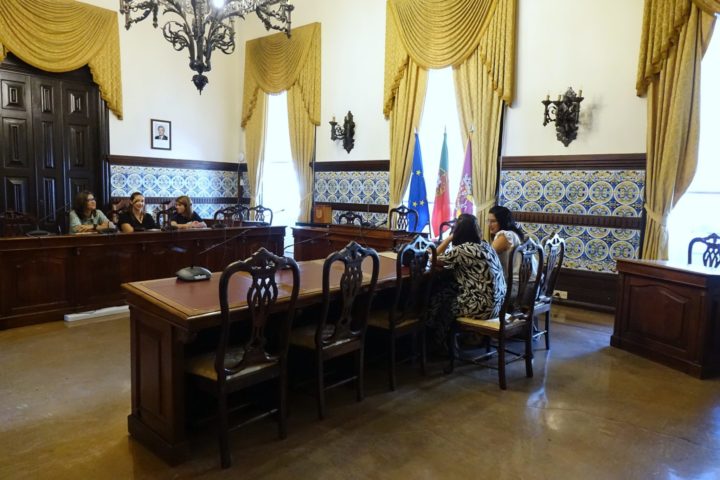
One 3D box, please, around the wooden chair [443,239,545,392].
[{"bbox_3d":[1.057,0.512,3.704,0.510,1.085,0.550,-4,8,-44],"label":"wooden chair"}]

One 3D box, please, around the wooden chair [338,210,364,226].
[{"bbox_3d":[-0.319,0.120,7.017,0.540,1.080,0.580,7,8,41],"label":"wooden chair"}]

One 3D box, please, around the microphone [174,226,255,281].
[{"bbox_3d":[-0.893,0.089,2.967,0.500,0.320,0.200,2,6,5],"label":"microphone"}]

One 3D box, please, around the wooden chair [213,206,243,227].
[{"bbox_3d":[-1.841,0.066,7.179,0.580,1.080,0.540,7,8,42],"label":"wooden chair"}]

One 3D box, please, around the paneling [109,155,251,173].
[{"bbox_3d":[-3.369,-1.461,9.273,0.080,0.185,2.800,7,8,40],"label":"paneling"}]

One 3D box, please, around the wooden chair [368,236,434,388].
[{"bbox_3d":[0.231,0.496,3.650,0.550,1.085,0.510,7,8,42],"label":"wooden chair"}]

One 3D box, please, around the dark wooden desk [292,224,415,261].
[{"bbox_3d":[-0.041,0.309,6.431,1.650,0.840,0.800,7,8,41],"label":"dark wooden desk"}]

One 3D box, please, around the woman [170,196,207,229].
[{"bbox_3d":[-2.311,0.057,6.342,0.740,1.250,0.520,7,8,42],"label":"woman"}]

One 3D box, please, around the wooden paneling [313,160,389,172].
[{"bbox_3d":[-0.207,-1.284,8.361,1.820,0.185,0.080,7,8,40],"label":"wooden paneling"}]

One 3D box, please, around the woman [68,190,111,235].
[{"bbox_3d":[-3.154,0.109,5.462,0.740,1.290,0.520,7,8,42],"label":"woman"}]

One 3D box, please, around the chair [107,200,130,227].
[{"bbox_3d":[-2.847,0.158,6.069,0.580,1.080,0.540,7,8,42],"label":"chair"}]

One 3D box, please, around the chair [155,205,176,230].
[{"bbox_3d":[-2.418,0.120,6.530,0.580,1.080,0.540,7,8,42],"label":"chair"}]

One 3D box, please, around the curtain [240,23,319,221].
[{"bbox_3d":[-1.609,-1.778,9.418,2.120,4.310,0.250,7,8,40],"label":"curtain"}]

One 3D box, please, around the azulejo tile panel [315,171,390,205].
[{"bbox_3d":[-0.181,-0.916,8.402,1.770,0.556,0.040,7,8,40],"label":"azulejo tile panel"}]

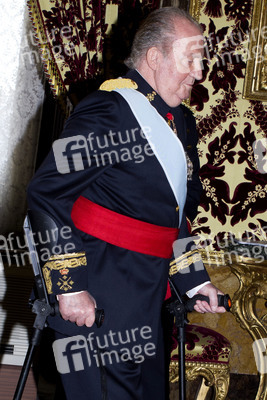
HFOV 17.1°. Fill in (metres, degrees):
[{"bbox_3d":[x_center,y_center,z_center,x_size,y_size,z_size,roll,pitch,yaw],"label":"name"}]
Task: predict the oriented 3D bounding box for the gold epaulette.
[{"bbox_3d":[-0.040,-0.301,2.360,0.060,0.030,0.120,19,22,33],"label":"gold epaulette"}]

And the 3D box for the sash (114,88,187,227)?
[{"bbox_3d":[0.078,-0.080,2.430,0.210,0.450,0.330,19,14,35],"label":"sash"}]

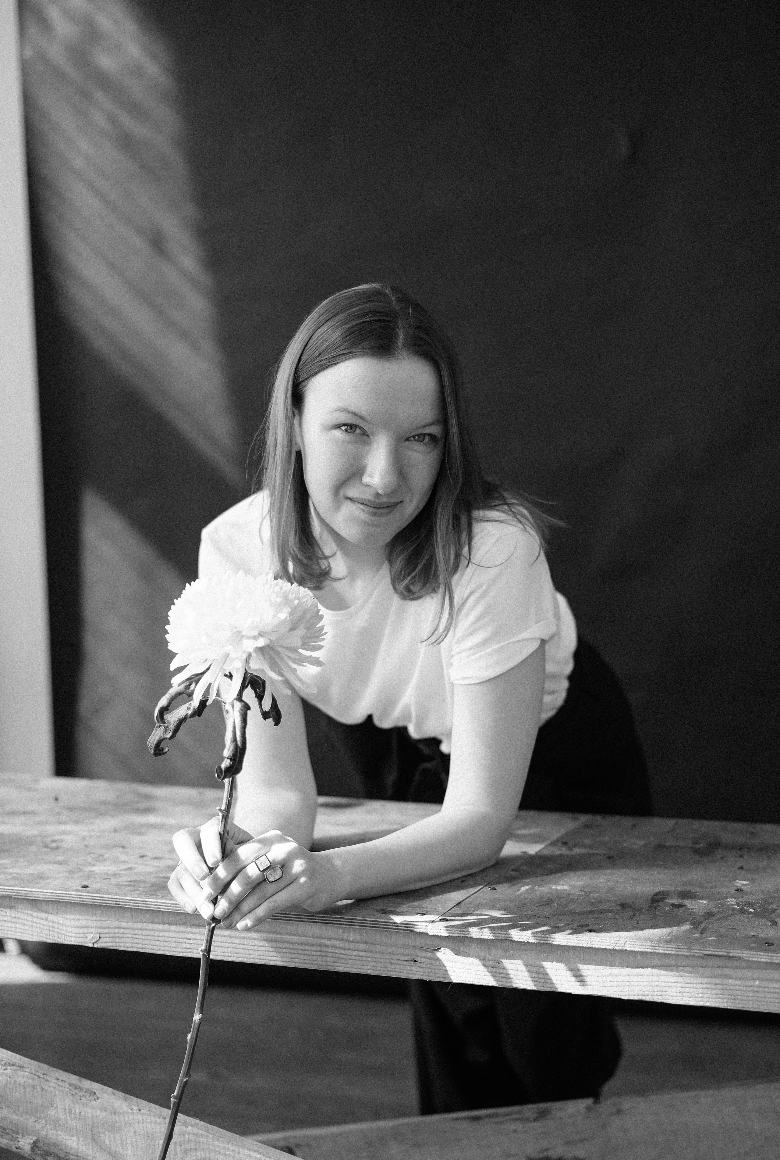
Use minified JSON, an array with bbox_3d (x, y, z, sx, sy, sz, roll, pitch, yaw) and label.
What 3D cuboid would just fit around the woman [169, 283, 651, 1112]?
[{"bbox_3d":[0.040,0.380,1.800,0.460,1.340,0.970,1,2,18],"label":"woman"}]

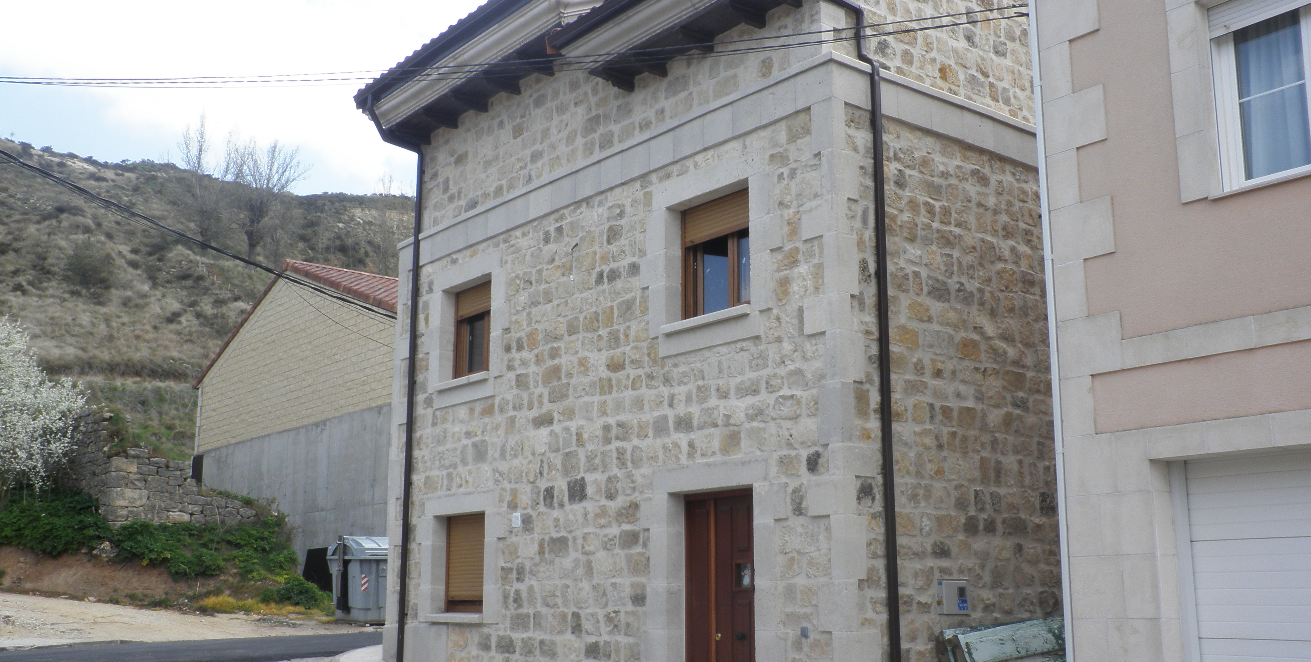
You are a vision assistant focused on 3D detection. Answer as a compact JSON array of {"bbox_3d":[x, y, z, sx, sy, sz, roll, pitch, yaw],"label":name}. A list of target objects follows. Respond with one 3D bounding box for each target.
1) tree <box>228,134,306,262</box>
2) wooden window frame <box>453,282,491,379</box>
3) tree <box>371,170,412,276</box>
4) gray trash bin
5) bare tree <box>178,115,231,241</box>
[{"bbox_3d":[-32.741,-11.187,115.000,6.600,11.000,6.600,0,-11,0],"label":"tree"},{"bbox_3d":[-2.100,-0.018,16.383,0.099,1.145,1.187,9,-14,-37],"label":"wooden window frame"},{"bbox_3d":[-23.122,-9.420,120.000,4.200,9.900,4.200,0,-11,0],"label":"tree"},{"bbox_3d":[-5.083,4.591,25.200,1.600,1.600,1.350,9,-14,-37],"label":"gray trash bin"},{"bbox_3d":[-38.097,-12.742,115.000,4.500,11.300,4.500,0,-11,0],"label":"bare tree"}]

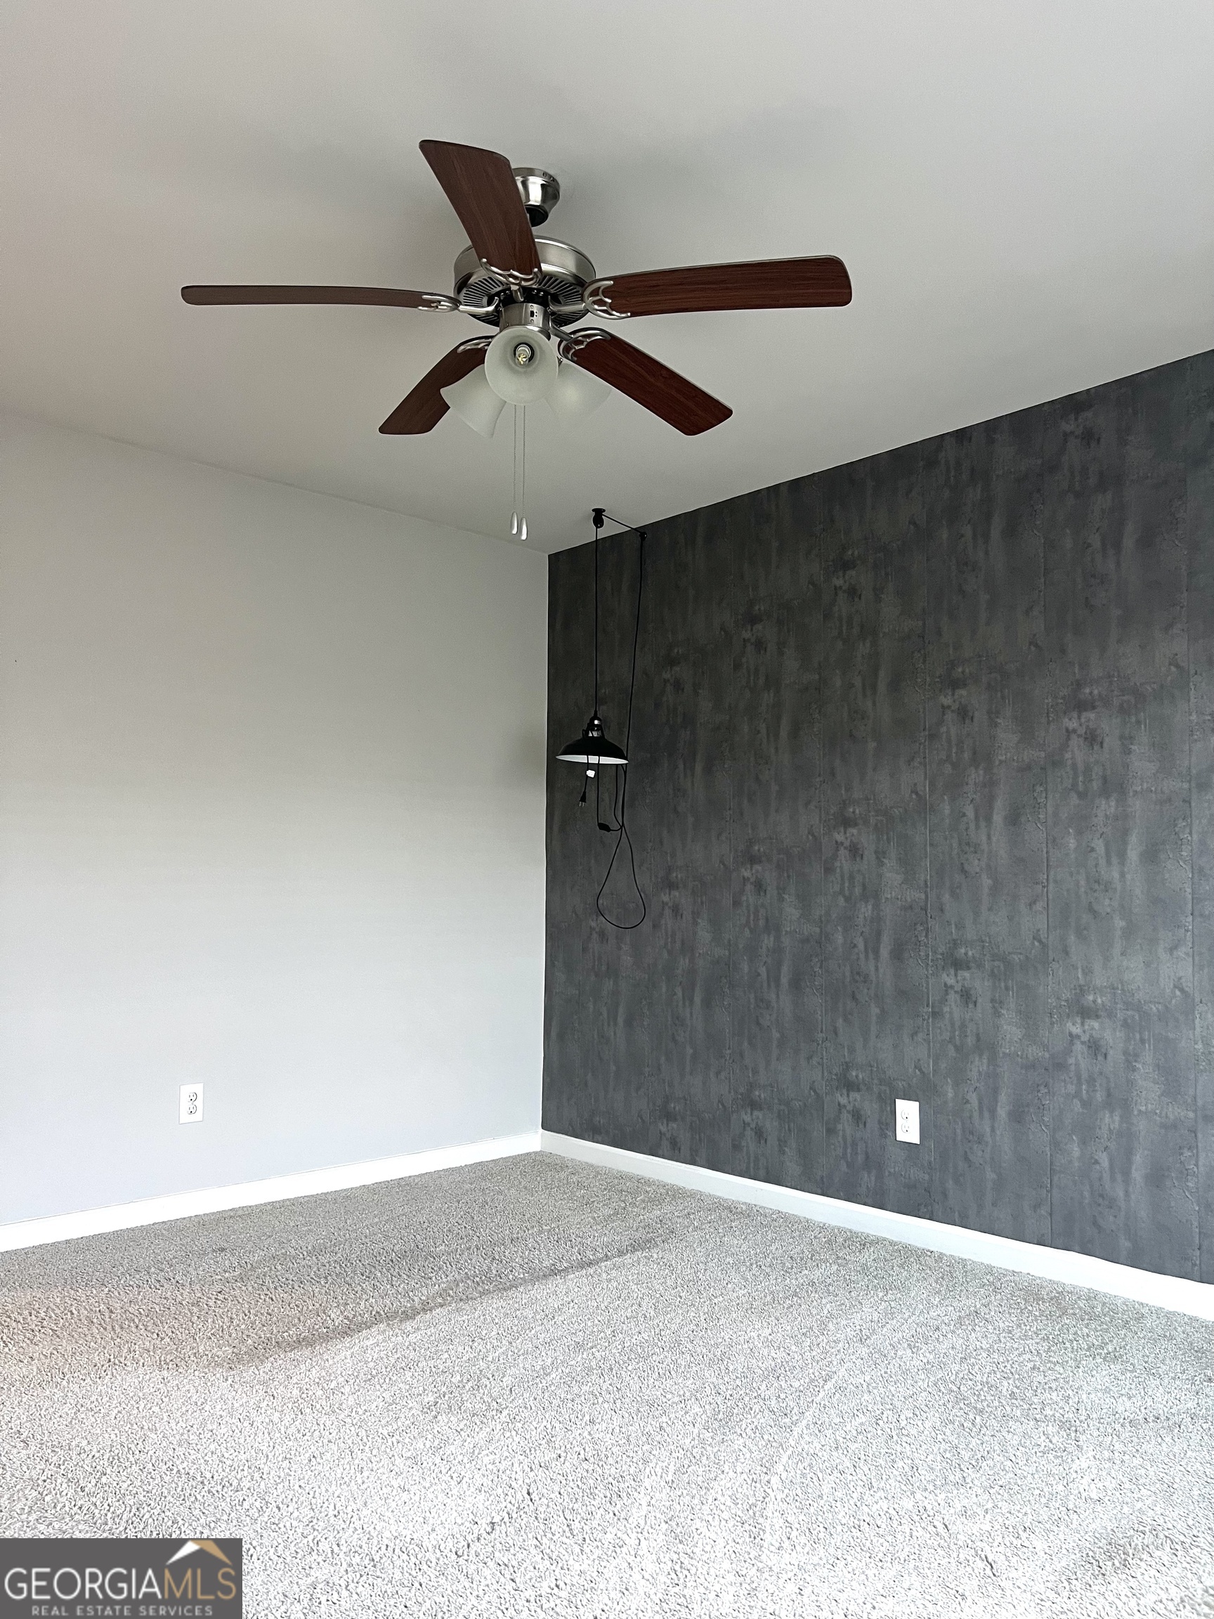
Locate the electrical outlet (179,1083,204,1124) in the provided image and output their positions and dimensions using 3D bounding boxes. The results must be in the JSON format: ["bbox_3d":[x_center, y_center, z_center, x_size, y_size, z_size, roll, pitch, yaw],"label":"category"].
[{"bbox_3d":[-1.331,0.944,3.904,0.078,0.122,0.008,4,-5,-43],"label":"electrical outlet"}]

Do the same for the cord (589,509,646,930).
[{"bbox_3d":[0.044,-0.328,4.504,0.255,1.545,0.085,4,-5,-43],"label":"cord"}]

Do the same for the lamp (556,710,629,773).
[{"bbox_3d":[-0.044,-0.253,4.433,0.262,0.215,0.262,3,-4,0],"label":"lamp"}]

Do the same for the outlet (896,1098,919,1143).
[{"bbox_3d":[0.907,0.941,3.668,0.008,0.122,0.078,4,-5,-43],"label":"outlet"}]

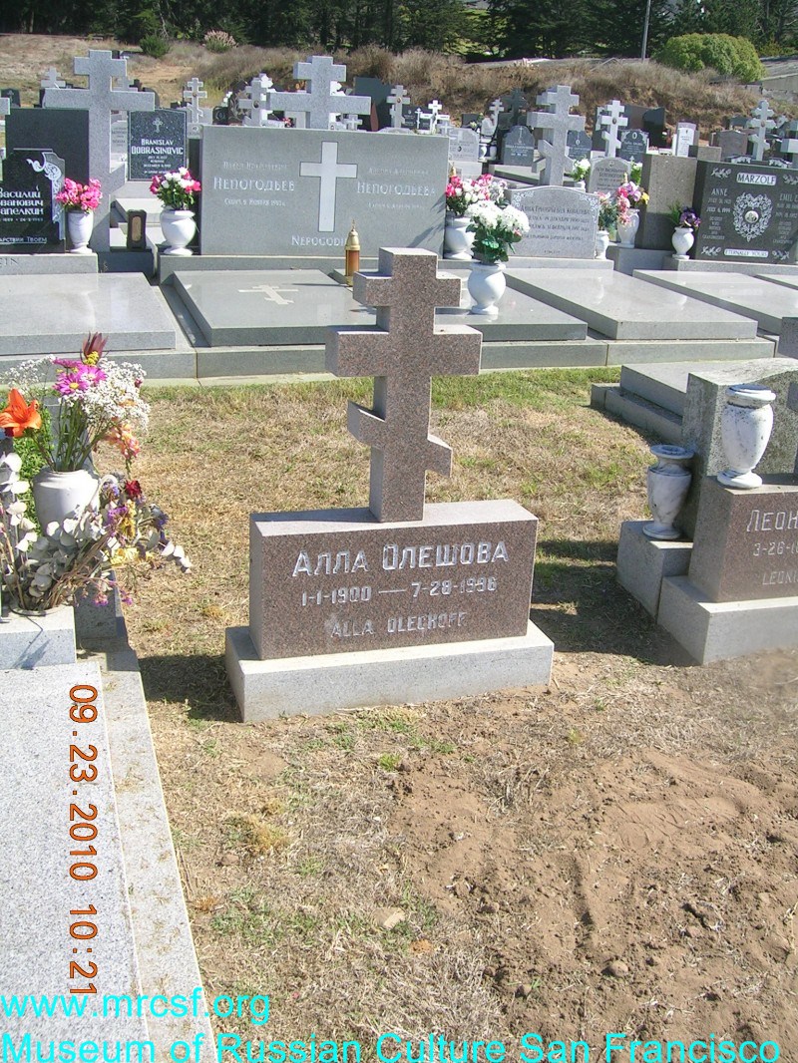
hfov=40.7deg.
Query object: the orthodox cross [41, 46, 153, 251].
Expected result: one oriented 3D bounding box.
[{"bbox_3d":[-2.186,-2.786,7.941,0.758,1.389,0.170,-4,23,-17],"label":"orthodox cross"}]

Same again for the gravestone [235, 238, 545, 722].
[{"bbox_3d":[-0.002,-0.118,2.518,0.767,1.033,0.256,-4,20,-18],"label":"gravestone"}]

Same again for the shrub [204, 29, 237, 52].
[{"bbox_3d":[-9.603,-26.442,58.000,1.774,1.271,1.738,-4,23,-17],"label":"shrub"}]

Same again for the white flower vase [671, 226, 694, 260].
[{"bbox_3d":[2.371,-2.404,8.951,0.184,0.234,0.184,-4,23,-17],"label":"white flower vase"}]

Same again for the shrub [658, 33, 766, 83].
[{"bbox_3d":[12.135,-18.446,42.000,4.100,1.850,3.400,3,19,0],"label":"shrub"}]

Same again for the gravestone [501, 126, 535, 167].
[{"bbox_3d":[2.076,-6.615,18.500,0.560,0.640,0.130,-5,20,-21],"label":"gravestone"}]

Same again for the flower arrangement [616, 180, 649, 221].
[{"bbox_3d":[1.851,-2.625,8.548,0.249,0.316,0.209,-4,23,-17],"label":"flower arrangement"}]

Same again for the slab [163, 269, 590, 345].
[{"bbox_3d":[-0.217,-1.411,6.657,2.122,0.091,1.893,-4,23,-17],"label":"slab"}]

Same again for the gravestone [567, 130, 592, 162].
[{"bbox_3d":[3.265,-7.041,19.722,0.531,0.591,0.150,-4,23,-17],"label":"gravestone"}]

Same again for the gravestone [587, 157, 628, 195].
[{"bbox_3d":[2.764,-4.695,14.273,0.629,0.507,0.160,-4,23,-17],"label":"gravestone"}]

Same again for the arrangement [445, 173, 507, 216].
[{"bbox_3d":[0.626,-2.730,8.709,0.460,0.350,0.360,-4,23,-17],"label":"arrangement"}]

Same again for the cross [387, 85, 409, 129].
[{"bbox_3d":[-0.003,-6.721,17.025,0.355,0.625,0.120,-4,23,-17],"label":"cross"}]

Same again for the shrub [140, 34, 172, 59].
[{"bbox_3d":[-11.745,-23.441,52.000,1.500,1.080,1.400,3,19,0],"label":"shrub"}]

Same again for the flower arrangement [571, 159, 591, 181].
[{"bbox_3d":[2.268,-4.506,13.400,0.240,0.290,0.240,-5,20,-21],"label":"flower arrangement"}]

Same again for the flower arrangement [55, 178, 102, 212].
[{"bbox_3d":[-2.337,-2.453,7.848,0.340,0.250,0.290,-4,23,-17],"label":"flower arrangement"}]

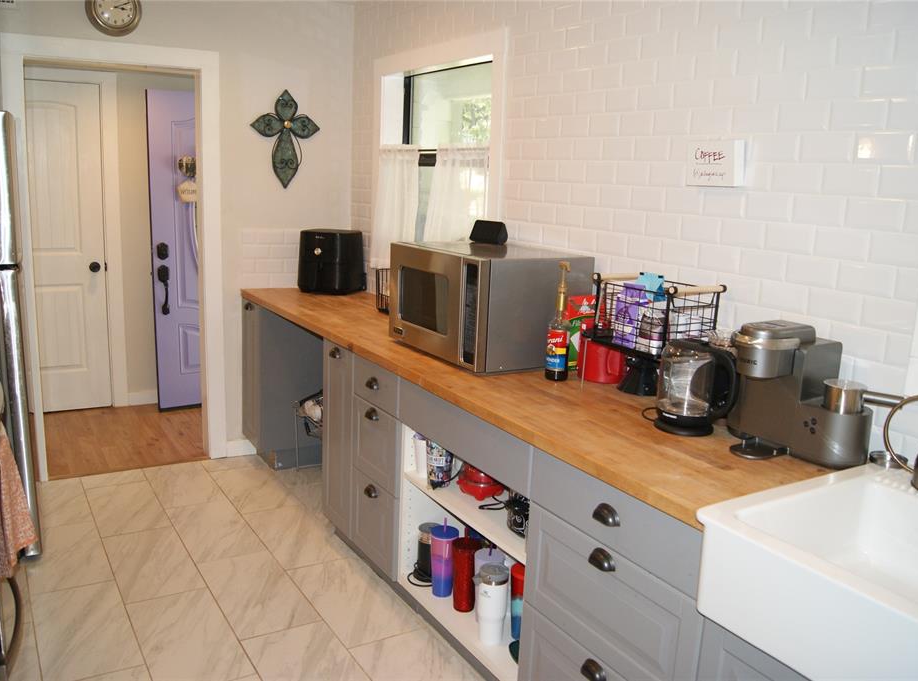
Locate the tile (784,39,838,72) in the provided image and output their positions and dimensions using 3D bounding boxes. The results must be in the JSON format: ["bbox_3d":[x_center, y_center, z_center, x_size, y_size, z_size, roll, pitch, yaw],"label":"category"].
[{"bbox_3d":[0.891,-0.724,1.953,0.010,0.076,0.152,-5,14,-32],"label":"tile"}]

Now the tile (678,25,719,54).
[{"bbox_3d":[0.712,-0.891,2.285,0.009,0.076,0.152,-7,15,-32],"label":"tile"}]

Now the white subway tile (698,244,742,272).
[{"bbox_3d":[0.763,-0.248,2.270,0.009,0.076,0.150,-5,14,-32],"label":"white subway tile"}]

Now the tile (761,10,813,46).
[{"bbox_3d":[0.855,-0.815,1.997,0.009,0.075,0.150,-5,14,-31],"label":"tile"}]

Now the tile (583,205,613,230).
[{"bbox_3d":[0.489,-0.427,2.705,0.010,0.079,0.153,-5,14,-32],"label":"tile"}]

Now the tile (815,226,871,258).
[{"bbox_3d":[0.982,-0.252,1.966,0.009,0.076,0.152,-7,15,-32],"label":"tile"}]

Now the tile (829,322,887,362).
[{"bbox_3d":[0.989,0.005,1.901,0.009,0.075,0.150,-5,14,-31],"label":"tile"}]

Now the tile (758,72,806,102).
[{"bbox_3d":[0.861,-0.673,2.049,0.009,0.076,0.150,-5,14,-32],"label":"tile"}]

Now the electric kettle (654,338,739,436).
[{"bbox_3d":[0.638,0.124,2.043,0.218,0.235,0.160,12,15,38],"label":"electric kettle"}]

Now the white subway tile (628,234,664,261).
[{"bbox_3d":[0.611,-0.308,2.530,0.010,0.077,0.151,-6,15,-32],"label":"white subway tile"}]

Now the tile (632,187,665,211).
[{"bbox_3d":[0.613,-0.460,2.487,0.010,0.076,0.152,-5,14,-32],"label":"tile"}]

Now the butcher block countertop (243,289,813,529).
[{"bbox_3d":[-0.083,0.034,3.102,0.635,0.040,3.250,-6,15,-32],"label":"butcher block countertop"}]

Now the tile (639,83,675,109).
[{"bbox_3d":[0.621,-0.771,2.424,0.010,0.076,0.152,-5,14,-32],"label":"tile"}]

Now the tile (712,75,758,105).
[{"bbox_3d":[0.781,-0.703,2.173,0.009,0.076,0.150,-5,14,-32],"label":"tile"}]

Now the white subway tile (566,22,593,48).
[{"bbox_3d":[0.427,-1.075,2.709,0.009,0.076,0.152,-7,15,-32],"label":"white subway tile"}]

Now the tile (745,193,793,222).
[{"bbox_3d":[0.864,-0.372,2.136,0.009,0.076,0.152,-7,15,-32],"label":"tile"}]

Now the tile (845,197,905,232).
[{"bbox_3d":[1.016,-0.310,1.877,0.010,0.077,0.151,-6,15,-32],"label":"tile"}]

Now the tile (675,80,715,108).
[{"bbox_3d":[0.702,-0.738,2.298,0.010,0.076,0.152,-5,14,-32],"label":"tile"}]

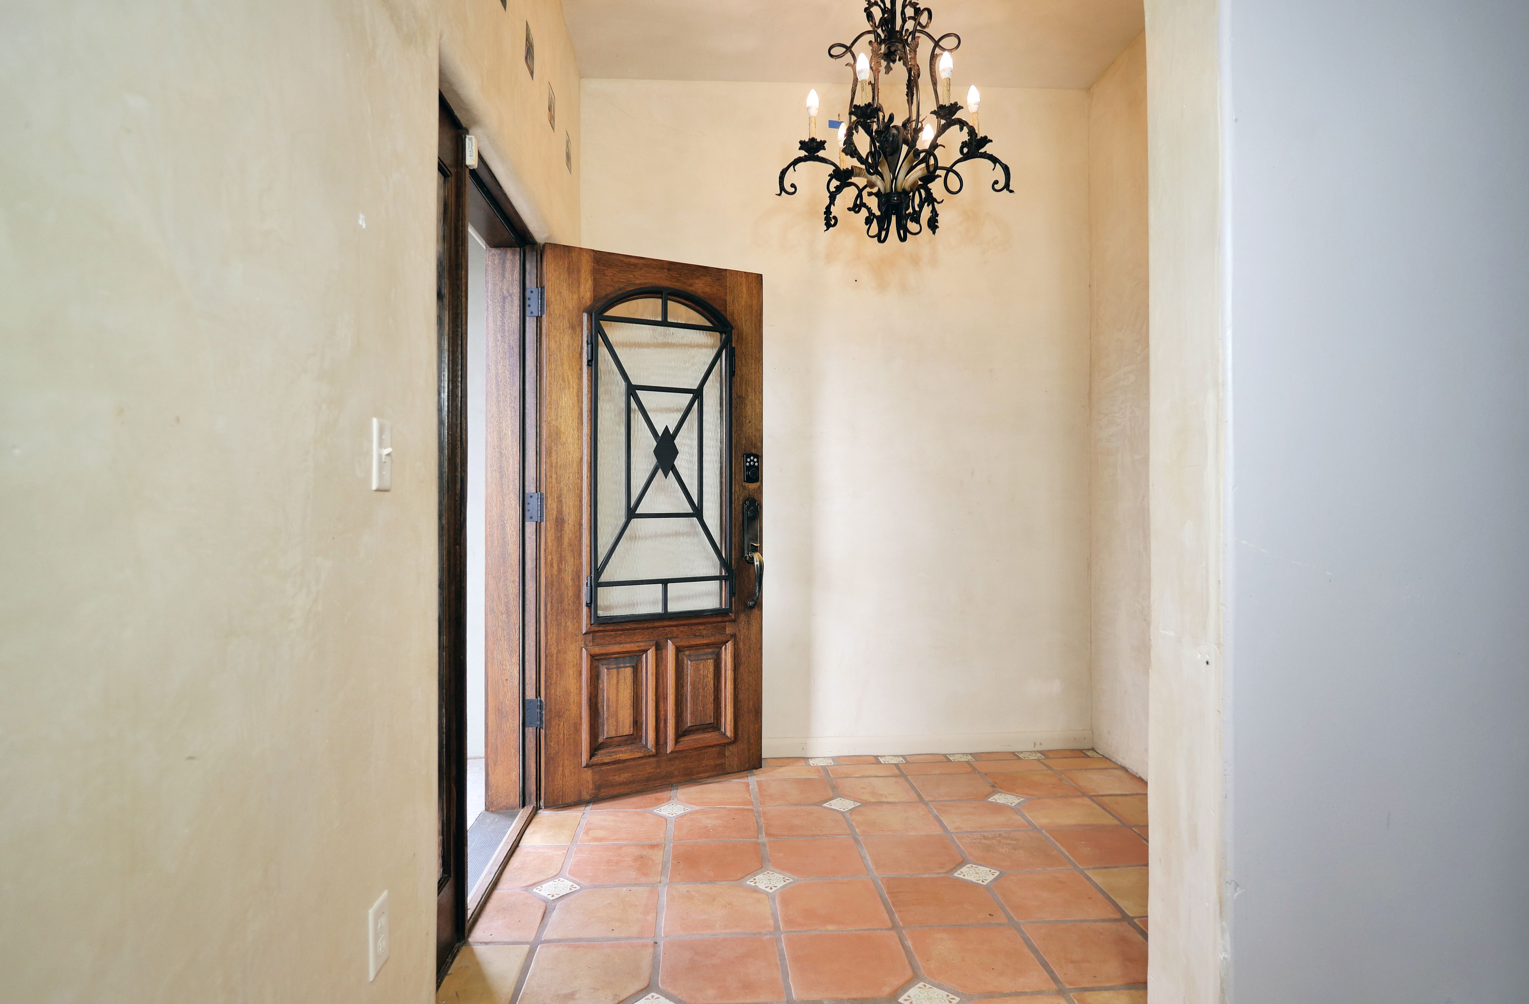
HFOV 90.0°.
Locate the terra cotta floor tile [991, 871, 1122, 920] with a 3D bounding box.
[{"bbox_3d":[0.822,1.146,2.204,0.298,0.020,0.264,0,0,-4],"label":"terra cotta floor tile"}]

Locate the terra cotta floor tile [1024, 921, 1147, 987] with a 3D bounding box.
[{"bbox_3d":[0.822,1.113,1.878,0.282,0.015,0.253,0,0,-4],"label":"terra cotta floor tile"}]

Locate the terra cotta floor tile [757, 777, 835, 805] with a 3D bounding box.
[{"bbox_3d":[0.121,1.143,2.994,0.288,0.016,0.260,0,0,-3],"label":"terra cotta floor tile"}]

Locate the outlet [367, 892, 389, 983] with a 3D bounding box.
[{"bbox_3d":[-0.648,0.729,1.285,0.010,0.117,0.070,0,0,-4],"label":"outlet"}]

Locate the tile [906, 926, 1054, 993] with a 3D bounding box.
[{"bbox_3d":[0.513,1.113,1.856,0.282,0.015,0.253,0,0,-4],"label":"tile"}]

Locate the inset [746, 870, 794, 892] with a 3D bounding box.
[{"bbox_3d":[0.016,1.141,2.287,0.100,0.012,0.100,0,0,41],"label":"inset"}]

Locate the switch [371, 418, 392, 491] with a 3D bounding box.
[{"bbox_3d":[-0.626,-0.078,1.262,0.018,0.116,0.070,0,0,-4],"label":"switch"}]

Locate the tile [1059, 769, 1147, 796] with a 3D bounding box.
[{"bbox_3d":[1.395,1.143,3.106,0.290,0.016,0.266,0,0,-5],"label":"tile"}]

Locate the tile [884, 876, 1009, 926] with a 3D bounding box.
[{"bbox_3d":[0.493,1.115,2.131,0.282,0.015,0.253,0,0,-4],"label":"tile"}]

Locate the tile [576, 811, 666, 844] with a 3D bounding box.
[{"bbox_3d":[-0.484,1.143,2.669,0.288,0.016,0.262,0,0,-3],"label":"tile"}]

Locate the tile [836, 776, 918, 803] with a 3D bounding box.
[{"bbox_3d":[0.433,1.119,2.958,0.282,0.015,0.253,0,0,-4],"label":"tile"}]

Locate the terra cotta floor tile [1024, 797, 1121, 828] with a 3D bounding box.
[{"bbox_3d":[1.099,1.146,2.795,0.298,0.020,0.264,0,0,-4],"label":"terra cotta floor tile"}]

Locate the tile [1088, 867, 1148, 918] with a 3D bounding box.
[{"bbox_3d":[1.111,1.114,2.176,0.282,0.015,0.253,0,0,-4],"label":"tile"}]

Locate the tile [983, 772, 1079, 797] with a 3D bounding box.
[{"bbox_3d":[1.073,1.143,3.070,0.310,0.016,0.270,0,0,-3],"label":"tile"}]

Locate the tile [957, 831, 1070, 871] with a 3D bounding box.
[{"bbox_3d":[0.802,1.143,2.489,0.308,0.016,0.272,0,0,-4],"label":"tile"}]

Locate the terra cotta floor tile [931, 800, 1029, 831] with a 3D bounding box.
[{"bbox_3d":[0.762,1.117,2.704,0.282,0.015,0.253,0,0,-4],"label":"terra cotta floor tile"}]

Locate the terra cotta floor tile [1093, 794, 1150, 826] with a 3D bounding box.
[{"bbox_3d":[1.414,1.143,2.812,0.295,0.016,0.270,0,0,-4],"label":"terra cotta floor tile"}]

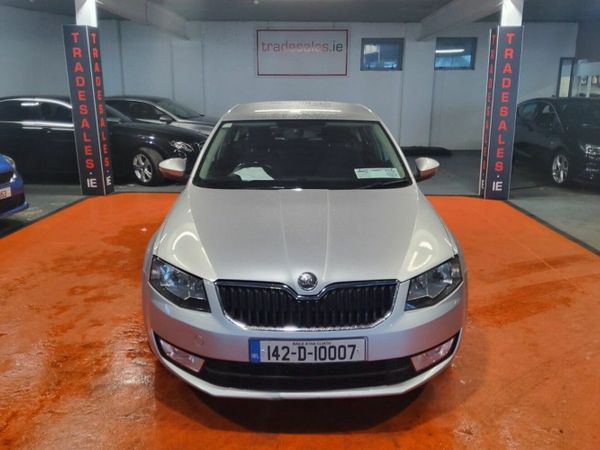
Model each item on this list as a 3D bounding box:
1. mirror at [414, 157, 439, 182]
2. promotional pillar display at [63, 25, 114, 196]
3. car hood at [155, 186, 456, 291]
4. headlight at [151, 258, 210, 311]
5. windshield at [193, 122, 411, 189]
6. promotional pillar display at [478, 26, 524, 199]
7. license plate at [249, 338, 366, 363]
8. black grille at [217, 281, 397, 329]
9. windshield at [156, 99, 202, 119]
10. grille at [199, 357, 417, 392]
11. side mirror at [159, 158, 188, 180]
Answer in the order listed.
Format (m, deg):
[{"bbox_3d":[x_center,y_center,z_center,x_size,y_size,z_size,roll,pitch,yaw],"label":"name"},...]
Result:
[{"bbox_3d":[0.926,-0.407,3.290,0.210,0.165,0.130,-1,15,-1],"label":"mirror"},{"bbox_3d":[-3.270,-1.712,6.989,0.360,2.480,0.360,0,15,2],"label":"promotional pillar display"},{"bbox_3d":[0.030,0.023,2.488,1.581,0.173,1.154,-1,22,-1],"label":"car hood"},{"bbox_3d":[-0.588,0.284,2.218,0.403,0.181,0.202,3,15,14],"label":"headlight"},{"bbox_3d":[0.027,-0.517,3.198,1.496,0.120,0.846,-1,49,-1],"label":"windshield"},{"bbox_3d":[3.008,-1.631,6.760,0.360,2.470,0.360,-1,15,2],"label":"promotional pillar display"},{"bbox_3d":[0.035,0.556,2.005,0.525,0.112,0.020,-1,10,-1],"label":"license plate"},{"bbox_3d":[0.033,0.361,2.030,0.820,0.225,0.130,-1,5,-1],"label":"black grille"},{"bbox_3d":[-2.718,-2.563,10.000,0.750,0.140,1.380,34,16,-2],"label":"windshield"},{"bbox_3d":[0.035,0.684,2.116,1.020,0.165,0.140,-1,15,-1],"label":"grille"},{"bbox_3d":[-0.917,-0.399,3.260,0.210,0.165,0.130,-1,15,-1],"label":"side mirror"}]

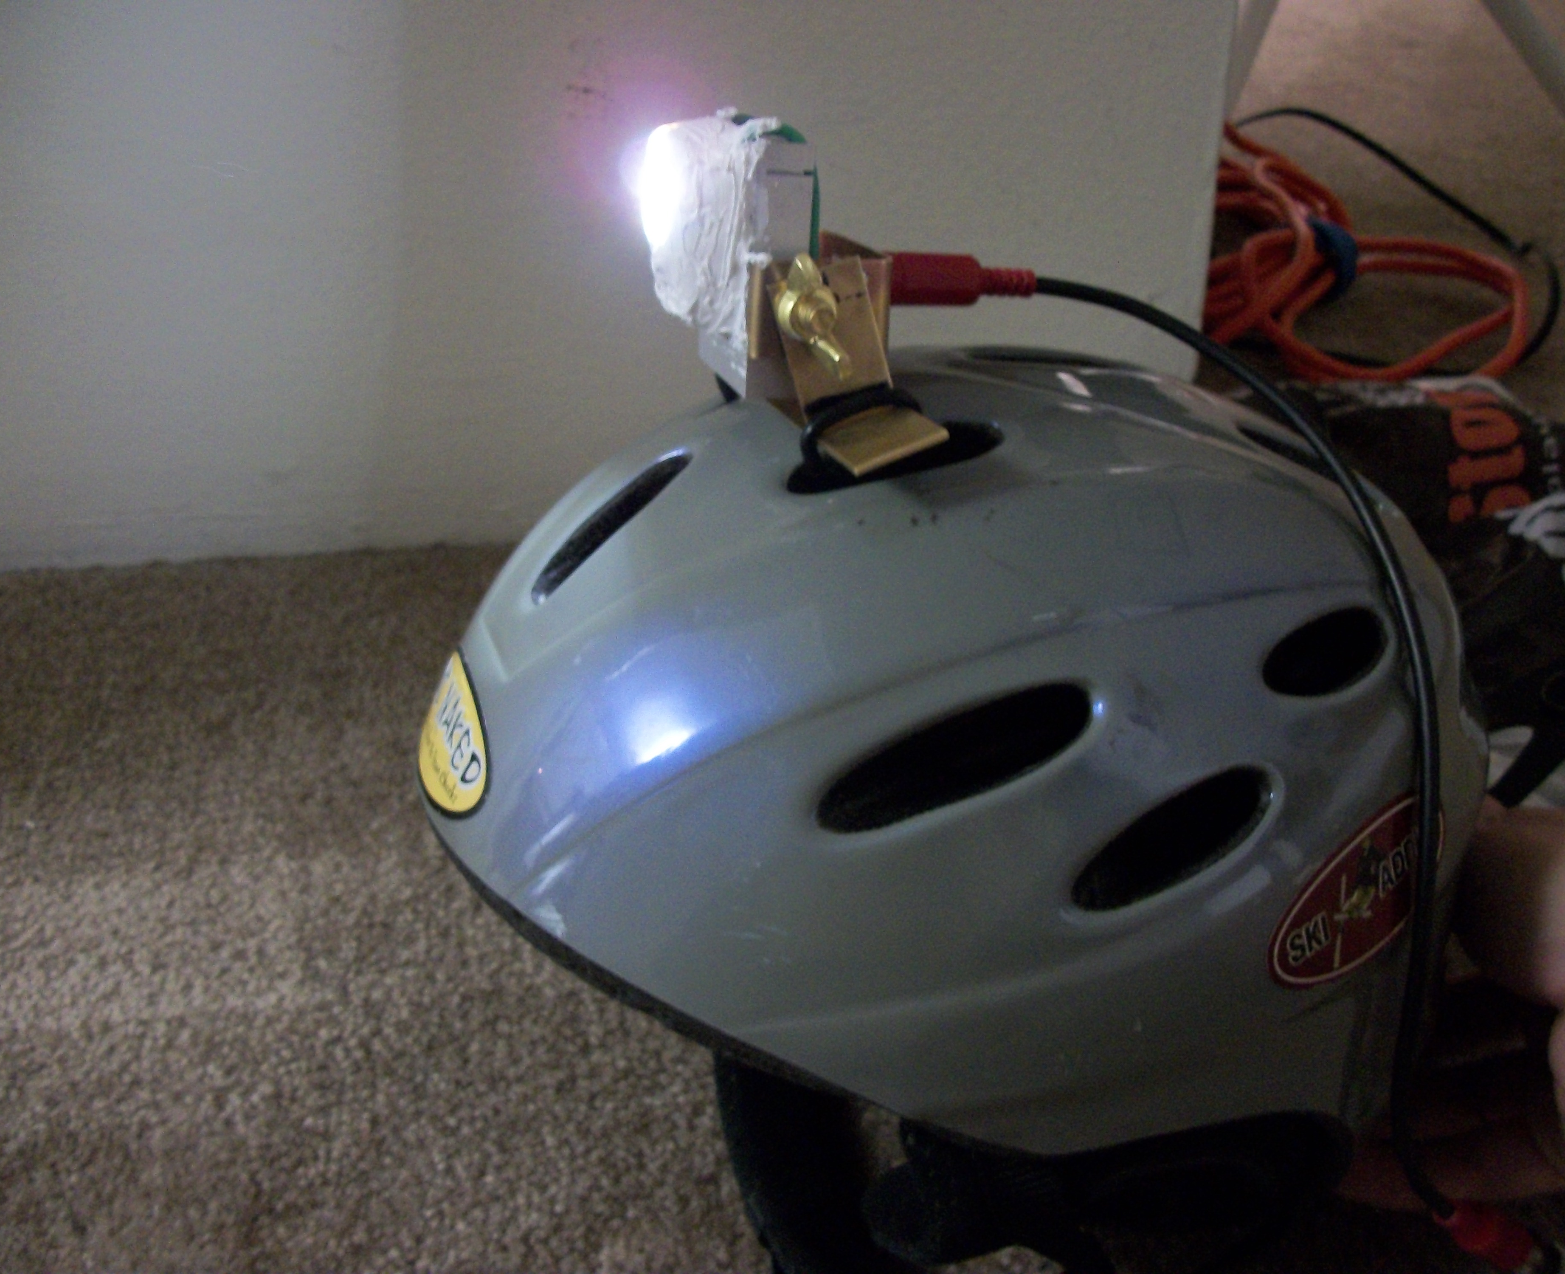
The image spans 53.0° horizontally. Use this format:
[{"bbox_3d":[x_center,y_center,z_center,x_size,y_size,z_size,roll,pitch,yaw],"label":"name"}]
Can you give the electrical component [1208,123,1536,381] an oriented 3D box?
[{"bbox_3d":[0.296,-0.235,0.934,0.250,0.065,0.300,-3,35,0],"label":"electrical component"}]

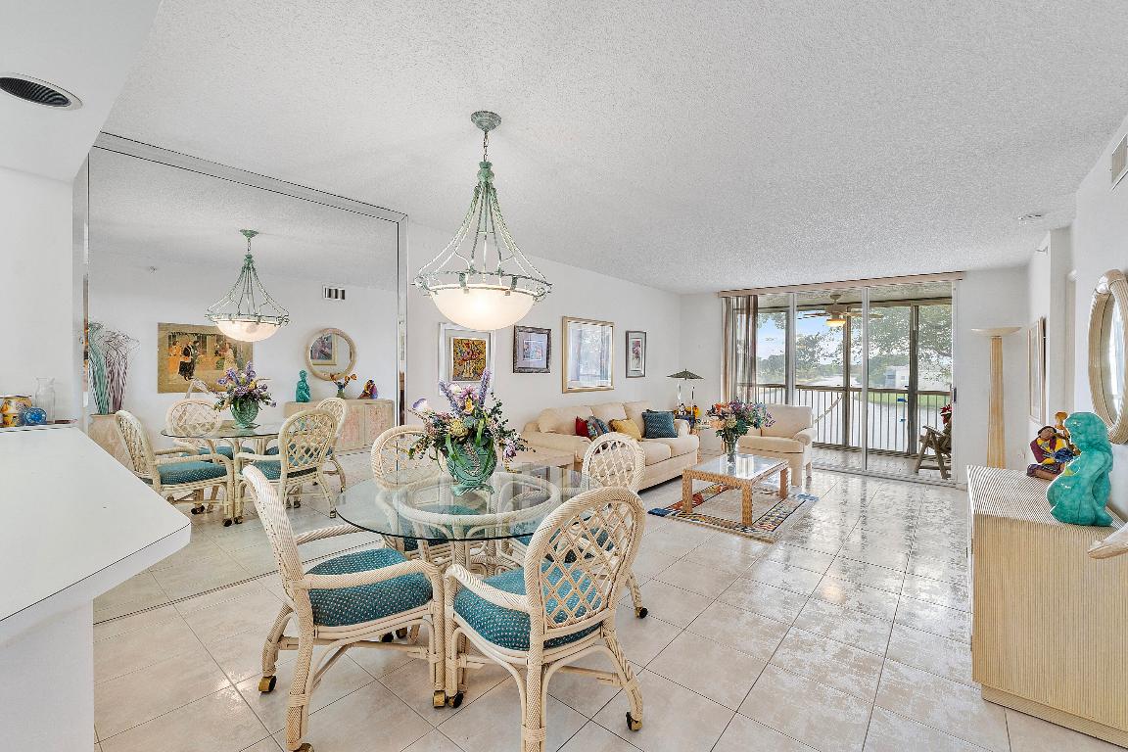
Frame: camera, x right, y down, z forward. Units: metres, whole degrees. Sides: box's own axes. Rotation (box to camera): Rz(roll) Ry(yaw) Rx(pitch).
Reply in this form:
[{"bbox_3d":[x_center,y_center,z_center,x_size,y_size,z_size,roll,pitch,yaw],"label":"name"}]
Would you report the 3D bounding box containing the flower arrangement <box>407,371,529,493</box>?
[{"bbox_3d":[-0.435,0.258,2.184,0.520,0.580,0.470,1,1,-11],"label":"flower arrangement"}]

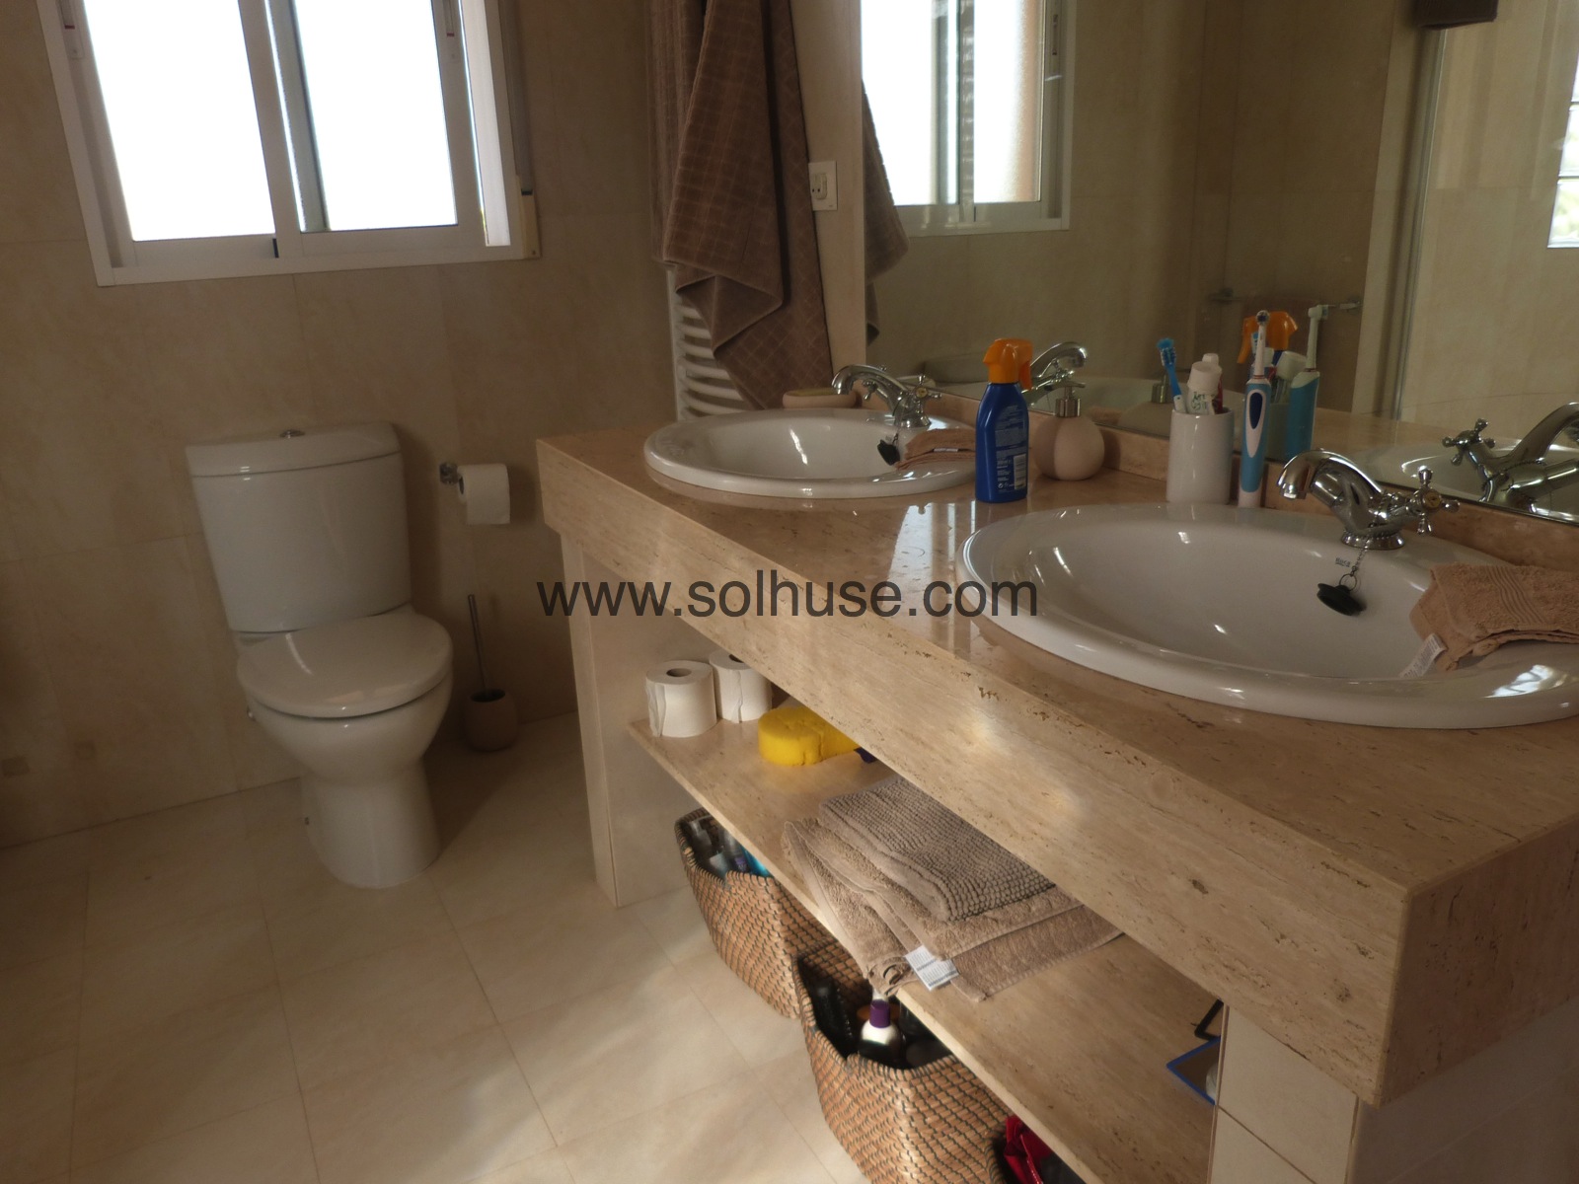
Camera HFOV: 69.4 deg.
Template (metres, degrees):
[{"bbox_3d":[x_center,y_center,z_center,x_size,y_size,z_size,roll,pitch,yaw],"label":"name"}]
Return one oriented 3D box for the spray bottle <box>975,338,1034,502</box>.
[{"bbox_3d":[0.275,-0.218,1.444,0.075,0.200,0.045,-16,23,-36],"label":"spray bottle"}]

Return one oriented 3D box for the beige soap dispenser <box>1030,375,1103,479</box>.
[{"bbox_3d":[0.373,-0.217,1.515,0.092,0.128,0.092,-2,19,1],"label":"beige soap dispenser"}]

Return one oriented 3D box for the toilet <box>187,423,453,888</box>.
[{"bbox_3d":[-0.879,0.121,2.251,0.395,0.795,0.680,-12,21,-27],"label":"toilet"}]

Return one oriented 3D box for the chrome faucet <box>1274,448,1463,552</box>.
[{"bbox_3d":[0.536,-0.092,1.106,0.187,0.104,0.148,-12,21,-27],"label":"chrome faucet"}]

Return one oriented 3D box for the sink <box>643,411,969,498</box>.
[{"bbox_3d":[0.038,-0.151,1.792,0.500,0.180,0.600,-12,21,-27],"label":"sink"}]

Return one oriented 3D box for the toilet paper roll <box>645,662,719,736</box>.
[{"bbox_3d":[-0.181,0.180,1.923,0.111,0.092,0.111,-2,19,1],"label":"toilet paper roll"}]

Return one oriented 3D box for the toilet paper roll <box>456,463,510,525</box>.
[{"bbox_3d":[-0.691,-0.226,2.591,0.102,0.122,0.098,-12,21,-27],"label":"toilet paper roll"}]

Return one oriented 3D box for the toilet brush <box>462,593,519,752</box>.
[{"bbox_3d":[-0.724,0.186,2.686,0.118,0.385,0.118,-12,21,-27],"label":"toilet brush"}]

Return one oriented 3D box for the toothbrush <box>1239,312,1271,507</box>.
[{"bbox_3d":[0.553,-0.214,1.349,0.028,0.234,0.034,2,19,12],"label":"toothbrush"}]

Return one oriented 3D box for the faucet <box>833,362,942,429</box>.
[{"bbox_3d":[0.146,-0.316,1.819,0.172,0.112,0.160,-12,21,-27],"label":"faucet"}]

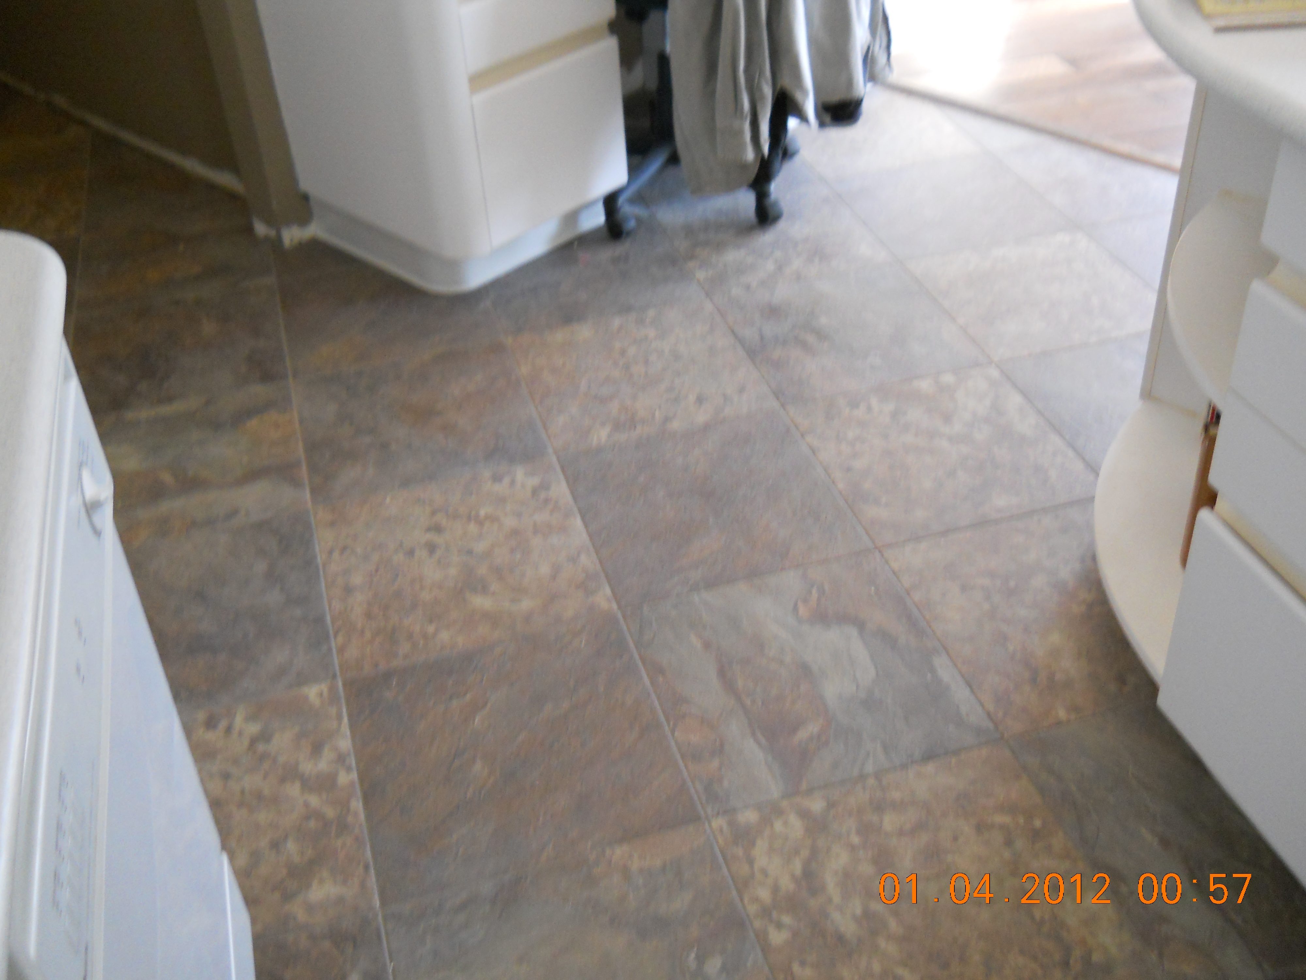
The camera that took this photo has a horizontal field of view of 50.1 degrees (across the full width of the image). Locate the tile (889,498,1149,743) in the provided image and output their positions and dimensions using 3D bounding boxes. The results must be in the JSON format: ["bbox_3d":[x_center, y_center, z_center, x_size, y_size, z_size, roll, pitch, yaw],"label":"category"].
[{"bbox_3d":[0.587,0.166,1.989,0.403,0.010,0.403,-12,38,-11],"label":"tile"}]

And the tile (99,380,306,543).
[{"bbox_3d":[-0.796,-0.039,2.369,0.403,0.010,0.403,-12,38,-11],"label":"tile"}]

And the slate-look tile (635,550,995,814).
[{"bbox_3d":[0.201,0.250,1.910,0.403,0.010,0.403,-12,38,-11],"label":"slate-look tile"}]

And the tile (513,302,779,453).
[{"bbox_3d":[-0.025,-0.211,2.532,0.403,0.010,0.403,-12,38,-11],"label":"tile"}]

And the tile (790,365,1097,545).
[{"bbox_3d":[0.474,-0.067,2.309,0.400,0.010,0.400,-12,38,-11],"label":"tile"}]

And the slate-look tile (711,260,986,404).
[{"bbox_3d":[0.359,-0.298,2.622,0.400,0.010,0.400,-12,38,-11],"label":"slate-look tile"}]

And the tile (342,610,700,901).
[{"bbox_3d":[-0.186,0.335,1.839,0.400,0.010,0.400,-12,38,-11],"label":"tile"}]

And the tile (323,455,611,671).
[{"bbox_3d":[-0.300,0.104,2.152,0.400,0.010,0.400,-12,38,-11],"label":"tile"}]

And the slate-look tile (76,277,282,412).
[{"bbox_3d":[-0.916,-0.273,2.701,0.400,0.010,0.400,-12,38,-11],"label":"slate-look tile"}]

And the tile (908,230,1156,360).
[{"bbox_3d":[0.745,-0.384,2.695,0.403,0.010,0.403,-12,38,-11],"label":"tile"}]

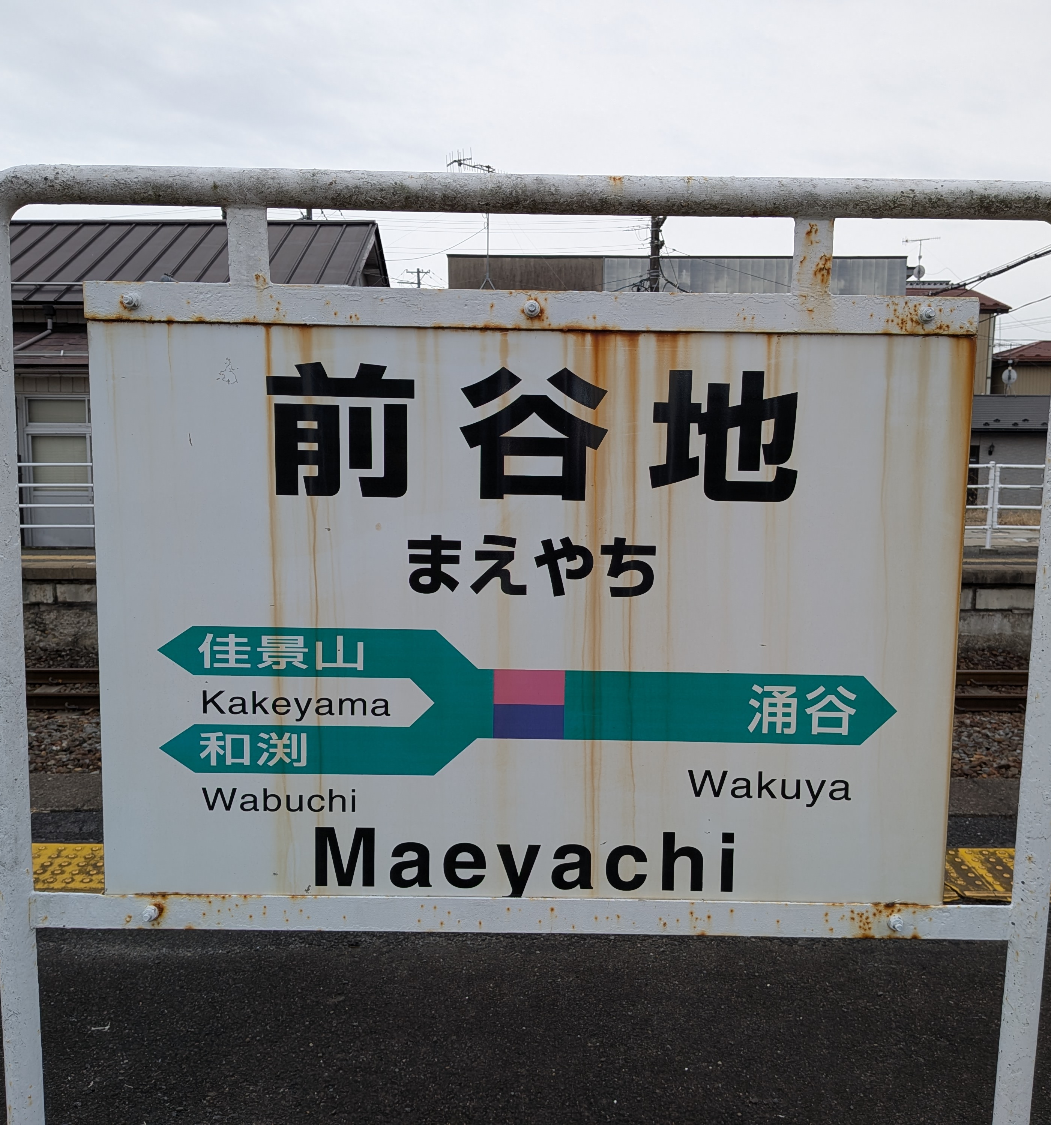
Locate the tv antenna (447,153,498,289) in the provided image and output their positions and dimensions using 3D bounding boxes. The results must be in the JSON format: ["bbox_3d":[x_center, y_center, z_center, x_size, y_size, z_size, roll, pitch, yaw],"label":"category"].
[{"bbox_3d":[-0.620,-5.660,17.700,1.300,2.350,0.650,-5,8,-44],"label":"tv antenna"}]

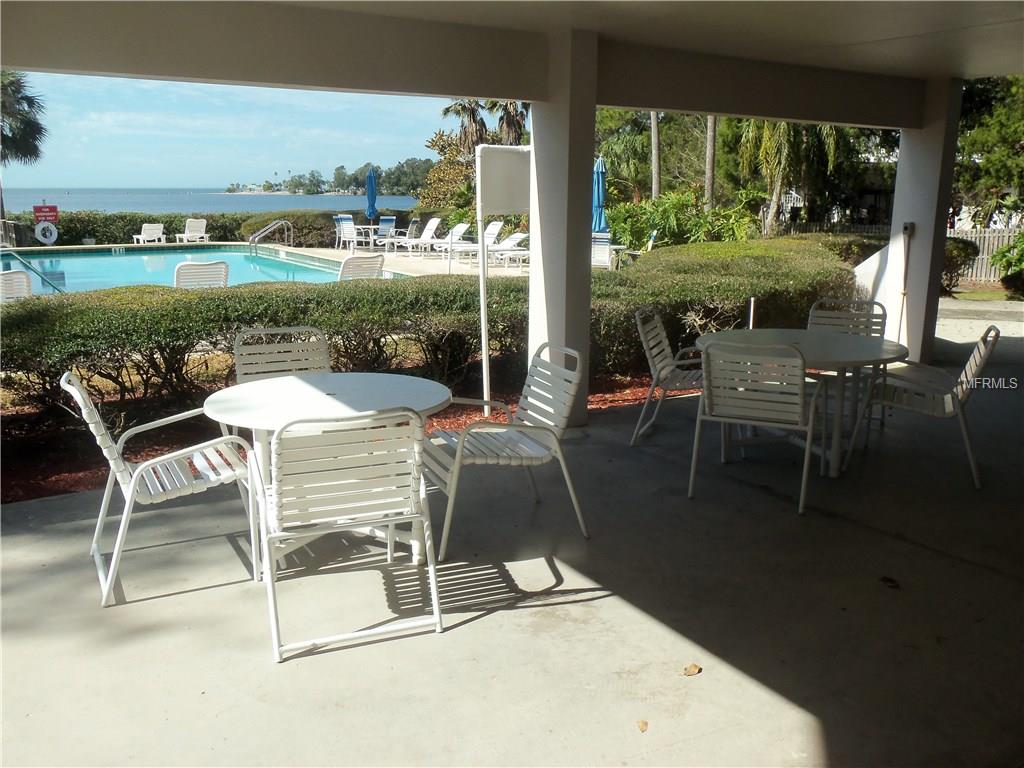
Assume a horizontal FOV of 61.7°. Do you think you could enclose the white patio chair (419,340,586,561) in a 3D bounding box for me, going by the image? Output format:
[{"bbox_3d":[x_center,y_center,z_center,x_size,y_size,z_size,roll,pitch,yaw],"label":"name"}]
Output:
[{"bbox_3d":[-0.080,0.271,4.034,0.730,0.880,0.570,-5,14,-21],"label":"white patio chair"}]

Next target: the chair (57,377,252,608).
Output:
[{"bbox_3d":[-1.488,0.354,3.622,0.670,0.900,0.590,-6,14,-24],"label":"chair"}]

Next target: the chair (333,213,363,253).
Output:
[{"bbox_3d":[-4.697,-4.434,25.153,0.680,0.990,0.600,-13,18,-44],"label":"chair"}]

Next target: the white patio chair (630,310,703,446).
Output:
[{"bbox_3d":[1.165,-0.069,5.547,0.680,0.870,0.580,5,14,21],"label":"white patio chair"}]

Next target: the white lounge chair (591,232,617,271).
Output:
[{"bbox_3d":[1.689,-2.423,16.459,0.600,0.930,0.680,3,13,14],"label":"white lounge chair"}]

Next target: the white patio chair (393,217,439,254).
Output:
[{"bbox_3d":[-2.590,-3.911,22.698,1.700,0.900,0.660,-7,15,-29],"label":"white patio chair"}]

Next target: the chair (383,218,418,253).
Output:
[{"bbox_3d":[-2.878,-3.883,22.706,0.720,0.930,0.600,3,13,13],"label":"chair"}]

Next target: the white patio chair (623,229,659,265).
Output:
[{"bbox_3d":[2.527,-2.463,16.638,0.700,0.930,0.600,1,13,6],"label":"white patio chair"}]

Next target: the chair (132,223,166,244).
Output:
[{"bbox_3d":[-11.595,-4.848,27.439,0.850,0.700,1.150,-5,14,-22],"label":"chair"}]

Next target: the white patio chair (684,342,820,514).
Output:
[{"bbox_3d":[1.372,0.148,4.662,0.590,0.860,0.700,6,14,26],"label":"white patio chair"}]

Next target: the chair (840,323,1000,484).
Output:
[{"bbox_3d":[2.383,0.068,5.010,0.700,0.860,0.590,7,14,27],"label":"chair"}]

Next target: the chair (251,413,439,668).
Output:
[{"bbox_3d":[-0.673,0.457,3.305,0.590,0.860,0.700,-5,14,-20],"label":"chair"}]

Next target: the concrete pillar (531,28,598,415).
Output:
[{"bbox_3d":[0.325,-1.007,5.861,0.200,2.580,0.460,-8,15,-31],"label":"concrete pillar"}]

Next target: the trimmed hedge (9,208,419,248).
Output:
[{"bbox_3d":[-9.831,-5.155,28.137,13.600,1.050,2.000,0,13,0],"label":"trimmed hedge"}]

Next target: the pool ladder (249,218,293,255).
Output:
[{"bbox_3d":[-7.050,-4.266,25.110,1.050,1.020,0.600,-7,15,-29],"label":"pool ladder"}]

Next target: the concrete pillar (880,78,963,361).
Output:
[{"bbox_3d":[3.830,-1.486,8.051,0.250,2.520,0.436,-9,15,-33],"label":"concrete pillar"}]

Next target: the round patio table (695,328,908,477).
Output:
[{"bbox_3d":[1.716,0.098,5.243,1.210,0.700,1.210,0,13,0],"label":"round patio table"}]

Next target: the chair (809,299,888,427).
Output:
[{"bbox_3d":[2.180,-0.087,5.693,0.590,0.860,0.700,6,14,24],"label":"chair"}]

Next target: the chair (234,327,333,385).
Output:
[{"bbox_3d":[-1.136,0.174,4.481,0.580,0.870,0.680,-5,14,-19],"label":"chair"}]

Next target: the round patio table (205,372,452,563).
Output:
[{"bbox_3d":[-0.810,0.403,3.856,1.030,0.700,1.030,0,13,0],"label":"round patio table"}]

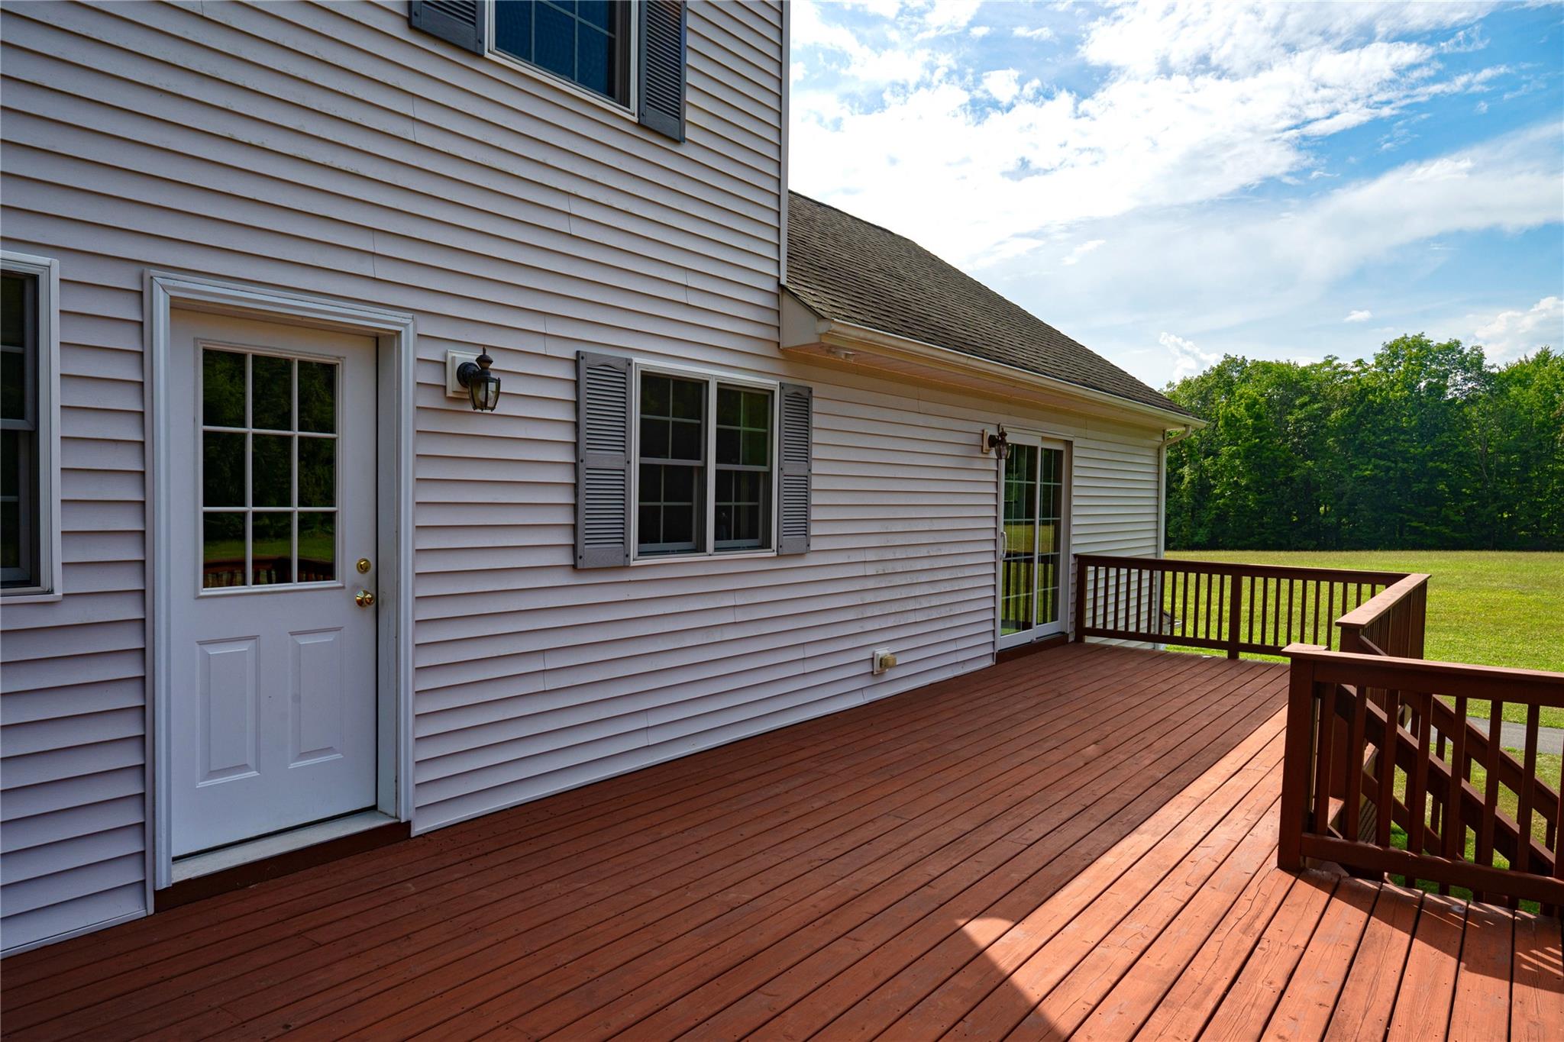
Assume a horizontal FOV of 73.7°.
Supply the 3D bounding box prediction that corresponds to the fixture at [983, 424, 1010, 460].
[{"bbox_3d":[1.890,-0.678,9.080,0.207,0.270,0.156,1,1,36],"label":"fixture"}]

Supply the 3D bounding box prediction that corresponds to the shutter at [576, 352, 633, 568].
[{"bbox_3d":[-0.905,-0.305,5.359,0.040,1.087,0.357,1,1,36],"label":"shutter"}]

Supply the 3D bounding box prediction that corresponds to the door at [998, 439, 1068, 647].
[{"bbox_3d":[2.441,0.179,10.156,0.110,2.007,1.813,1,1,36],"label":"door"}]

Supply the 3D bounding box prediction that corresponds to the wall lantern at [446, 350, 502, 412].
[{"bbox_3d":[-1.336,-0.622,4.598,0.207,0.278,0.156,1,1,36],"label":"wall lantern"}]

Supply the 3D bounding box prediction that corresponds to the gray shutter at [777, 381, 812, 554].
[{"bbox_3d":[0.081,-0.329,6.729,0.040,1.091,0.357,1,1,36],"label":"gray shutter"}]

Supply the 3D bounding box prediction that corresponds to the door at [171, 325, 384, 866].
[{"bbox_3d":[-2.020,0.223,4.139,0.050,2.033,0.910,1,1,36],"label":"door"}]

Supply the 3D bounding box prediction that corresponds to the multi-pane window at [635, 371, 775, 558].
[{"bbox_3d":[-0.425,-0.316,6.104,0.090,1.062,1.288,1,1,36],"label":"multi-pane window"}]

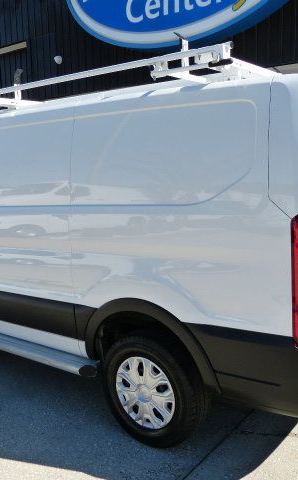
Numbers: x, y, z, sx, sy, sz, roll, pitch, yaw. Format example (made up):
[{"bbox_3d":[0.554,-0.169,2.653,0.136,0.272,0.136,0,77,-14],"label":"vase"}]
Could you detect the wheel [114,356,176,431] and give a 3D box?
[{"bbox_3d":[0.009,0.884,2.739,0.439,0.439,0.143,4,11,38],"label":"wheel"}]

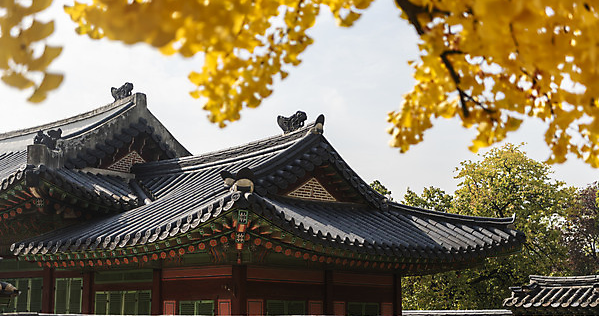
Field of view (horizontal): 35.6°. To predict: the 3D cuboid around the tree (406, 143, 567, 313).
[{"bbox_3d":[8.272,4.045,40.919,7.600,9.443,7.000,0,-10,0],"label":"tree"}]

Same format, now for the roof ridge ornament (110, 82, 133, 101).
[{"bbox_3d":[-5.596,-2.081,29.307,0.780,0.520,0.230,-7,-12,34],"label":"roof ridge ornament"}]

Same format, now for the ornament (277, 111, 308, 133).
[{"bbox_3d":[-0.196,-0.873,22.804,0.740,0.510,0.220,-7,-12,34],"label":"ornament"}]

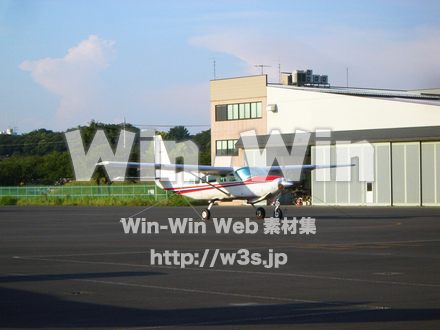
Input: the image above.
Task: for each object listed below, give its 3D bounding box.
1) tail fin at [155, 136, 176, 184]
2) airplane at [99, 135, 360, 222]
[{"bbox_3d":[-2.898,-0.330,76.594,0.280,2.570,1.950,0,-1,-36],"label":"tail fin"},{"bbox_3d":[-0.041,0.549,72.683,15.860,4.520,11.600,0,-1,-36],"label":"airplane"}]

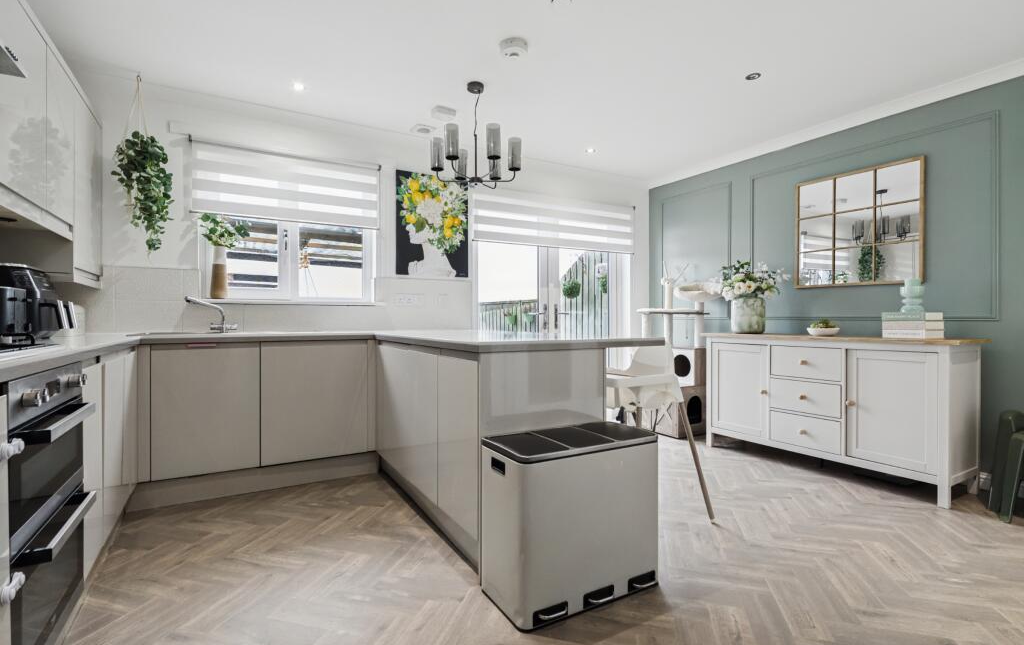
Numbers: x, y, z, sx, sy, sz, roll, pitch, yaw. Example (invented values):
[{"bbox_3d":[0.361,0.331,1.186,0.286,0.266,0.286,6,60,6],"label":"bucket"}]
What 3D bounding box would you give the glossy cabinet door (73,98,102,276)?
[{"bbox_3d":[-2.344,-0.722,2.506,0.022,0.890,0.600,0,0,-32],"label":"glossy cabinet door"}]

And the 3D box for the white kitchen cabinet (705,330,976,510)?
[{"bbox_3d":[2.142,0.551,3.144,0.460,0.890,1.520,0,0,-31],"label":"white kitchen cabinet"}]

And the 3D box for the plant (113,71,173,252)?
[{"bbox_3d":[-2.206,-0.937,2.717,0.290,1.030,0.280,0,0,-31],"label":"plant"}]

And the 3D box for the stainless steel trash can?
[{"bbox_3d":[0.229,0.719,1.727,0.605,0.578,0.285,0,0,-29],"label":"stainless steel trash can"}]

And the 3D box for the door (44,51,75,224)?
[{"bbox_3d":[-2.053,-0.811,2.056,0.022,0.679,0.395,0,0,-32],"label":"door"}]

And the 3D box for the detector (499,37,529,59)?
[{"bbox_3d":[0.013,-1.411,2.358,0.142,0.048,0.142,0,0,0],"label":"detector"}]

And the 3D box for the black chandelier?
[{"bbox_3d":[-0.225,-1.138,2.770,0.550,0.600,0.520,0,0,-5],"label":"black chandelier"}]

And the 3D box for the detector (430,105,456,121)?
[{"bbox_3d":[-0.461,-1.420,3.085,0.145,0.042,0.105,0,0,-31],"label":"detector"}]

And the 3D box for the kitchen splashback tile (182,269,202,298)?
[{"bbox_3d":[-2.096,-0.252,2.979,0.095,0.190,0.010,0,0,-30],"label":"kitchen splashback tile"}]

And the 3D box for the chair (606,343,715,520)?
[{"bbox_3d":[0.612,0.552,2.368,0.610,0.900,0.570,0,0,-31],"label":"chair"}]

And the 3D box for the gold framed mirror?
[{"bbox_3d":[2.394,-0.647,3.180,0.030,0.810,0.785,0,0,-31],"label":"gold framed mirror"}]

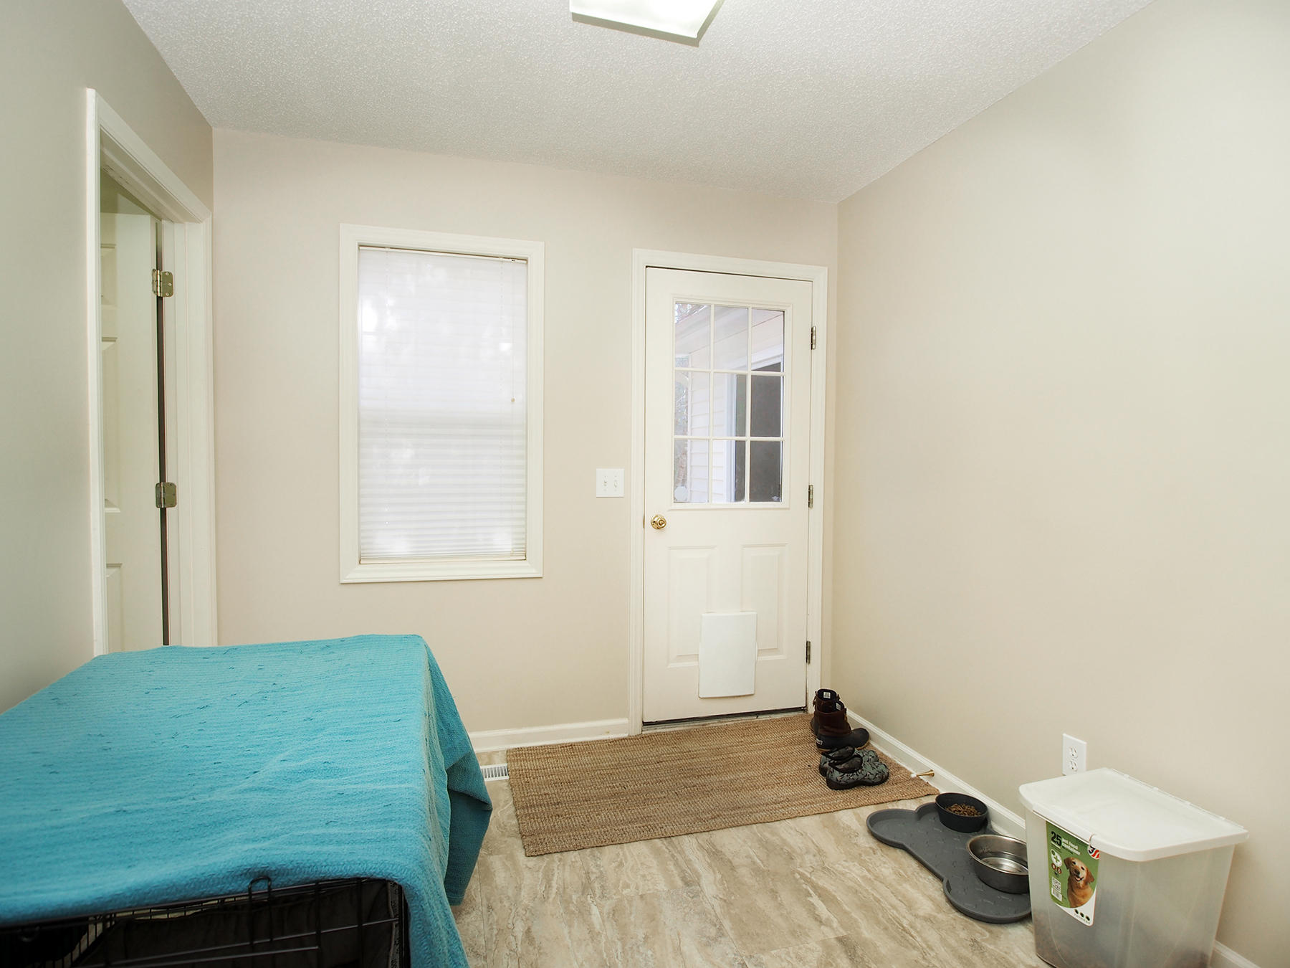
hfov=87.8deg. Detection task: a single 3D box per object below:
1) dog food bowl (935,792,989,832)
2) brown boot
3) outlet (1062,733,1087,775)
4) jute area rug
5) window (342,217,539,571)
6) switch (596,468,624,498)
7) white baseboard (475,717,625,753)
[{"bbox_3d":[1.063,1.109,2.254,0.160,0.062,0.160,0,2,0],"label":"dog food bowl"},{"bbox_3d":[0.820,1.014,2.944,0.270,0.200,0.270,0,2,-16],"label":"brown boot"},{"bbox_3d":[1.264,0.811,1.976,0.010,0.124,0.078,0,2,-16],"label":"outlet"},{"bbox_3d":[0.246,1.121,2.628,1.500,0.012,0.795,0,2,-16],"label":"jute area rug"},{"bbox_3d":[-0.815,-0.306,2.754,0.787,1.397,0.100,0,2,-16],"label":"window"},{"bbox_3d":[-0.149,-0.004,2.915,0.123,0.125,0.012,0,2,-16],"label":"switch"},{"bbox_3d":[-0.839,1.074,2.752,1.592,0.083,0.016,0,2,-16],"label":"white baseboard"}]

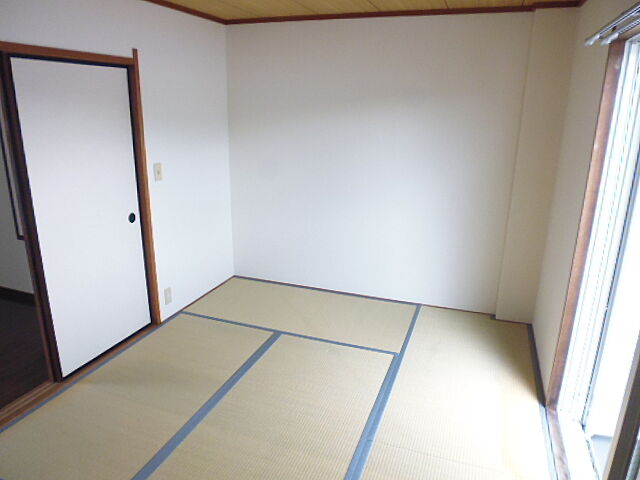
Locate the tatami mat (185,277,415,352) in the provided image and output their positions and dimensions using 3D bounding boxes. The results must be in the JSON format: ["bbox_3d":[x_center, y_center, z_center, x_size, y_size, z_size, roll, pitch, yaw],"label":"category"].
[{"bbox_3d":[-0.148,0.582,3.618,1.735,0.045,0.850,7,17,19],"label":"tatami mat"}]

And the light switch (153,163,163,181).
[{"bbox_3d":[-1.130,-0.476,3.114,0.012,0.120,0.072,7,17,19],"label":"light switch"}]

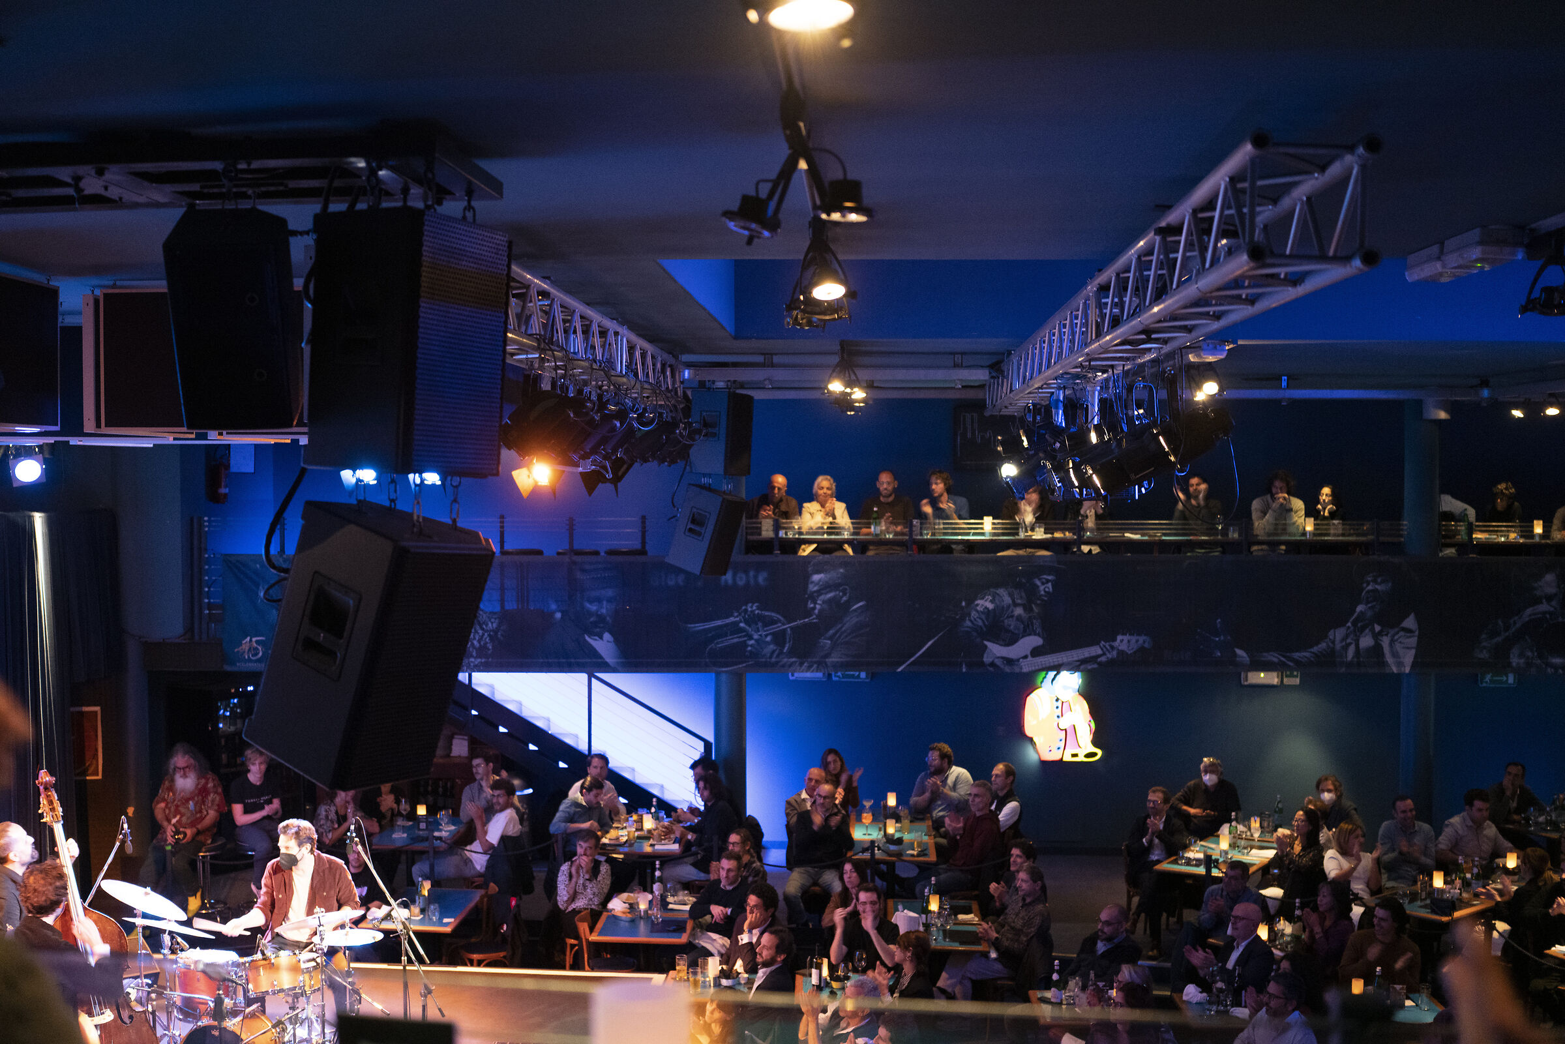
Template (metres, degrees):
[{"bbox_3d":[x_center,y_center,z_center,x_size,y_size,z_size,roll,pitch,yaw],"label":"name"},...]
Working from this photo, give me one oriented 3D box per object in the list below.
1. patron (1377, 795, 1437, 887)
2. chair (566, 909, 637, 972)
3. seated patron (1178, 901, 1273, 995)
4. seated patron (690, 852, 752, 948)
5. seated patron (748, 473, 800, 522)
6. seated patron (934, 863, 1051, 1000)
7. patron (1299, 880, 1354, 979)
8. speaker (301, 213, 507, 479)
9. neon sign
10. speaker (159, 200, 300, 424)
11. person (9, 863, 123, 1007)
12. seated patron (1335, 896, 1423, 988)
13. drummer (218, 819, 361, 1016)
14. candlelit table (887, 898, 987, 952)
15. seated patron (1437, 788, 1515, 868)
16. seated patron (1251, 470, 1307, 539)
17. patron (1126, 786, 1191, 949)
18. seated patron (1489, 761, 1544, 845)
[{"bbox_3d":[4.809,2.790,13.400,0.520,1.310,0.800,0,2,12],"label":"patron"},{"bbox_3d":[-1.323,3.297,12.934,0.500,0.840,0.440,0,1,12],"label":"chair"},{"bbox_3d":[3.037,3.241,11.950,0.820,1.280,0.560,-2,2,-38],"label":"seated patron"},{"bbox_3d":[-0.455,3.084,12.829,0.750,1.270,0.540,-1,2,-41],"label":"seated patron"},{"bbox_3d":[-0.091,0.223,15.414,0.540,1.280,0.780,0,2,9],"label":"seated patron"},{"bbox_3d":[1.507,3.094,12.429,0.840,1.270,0.540,-1,1,-20],"label":"seated patron"},{"bbox_3d":[3.412,2.960,11.225,0.780,1.230,0.500,-1,2,-45],"label":"patron"},{"bbox_3d":[-0.924,-0.421,4.197,0.357,0.605,0.391,4,2,23],"label":"speaker"},{"bbox_3d":[2.817,1.870,17.501,0.800,1.080,0.100,0,1,3],"label":"neon sign"},{"bbox_3d":[-1.387,-0.515,4.400,0.290,0.480,0.320,0,25,-8],"label":"speaker"},{"bbox_3d":[-3.120,2.199,7.819,0.680,1.400,0.750,1,2,34],"label":"person"},{"bbox_3d":[3.941,3.118,11.429,0.580,1.270,0.760,0,1,9],"label":"seated patron"},{"bbox_3d":[-2.599,2.237,9.207,0.660,1.320,0.820,1,2,25],"label":"drummer"},{"bbox_3d":[1.179,3.452,13.373,0.730,0.750,1.420,0,2,3],"label":"candlelit table"},{"bbox_3d":[5.664,2.831,14.173,0.620,1.270,0.780,0,1,-12],"label":"seated patron"},{"bbox_3d":[4.221,0.190,14.809,0.540,1.260,0.720,0,1,7],"label":"seated patron"},{"bbox_3d":[2.997,2.790,14.000,0.560,1.280,0.800,1,2,27],"label":"patron"},{"bbox_3d":[6.092,2.646,14.228,0.550,1.300,0.800,0,2,-6],"label":"seated patron"}]

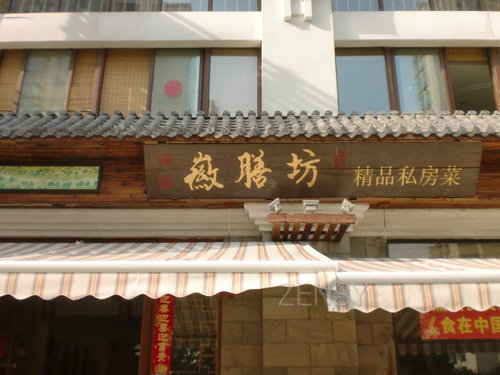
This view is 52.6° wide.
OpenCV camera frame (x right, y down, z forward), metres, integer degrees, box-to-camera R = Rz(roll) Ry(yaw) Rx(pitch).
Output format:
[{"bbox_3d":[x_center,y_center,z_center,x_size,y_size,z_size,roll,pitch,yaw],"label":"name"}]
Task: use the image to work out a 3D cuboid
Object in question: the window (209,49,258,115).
[{"bbox_3d":[-0.250,-1.676,8.079,0.786,1.270,0.100,0,-18,1],"label":"window"}]

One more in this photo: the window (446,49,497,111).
[{"bbox_3d":[3.533,-1.663,8.014,0.734,1.270,0.100,0,-18,1],"label":"window"}]

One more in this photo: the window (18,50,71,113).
[{"bbox_3d":[-3.298,-1.674,8.127,0.780,1.270,0.100,0,-18,1],"label":"window"}]

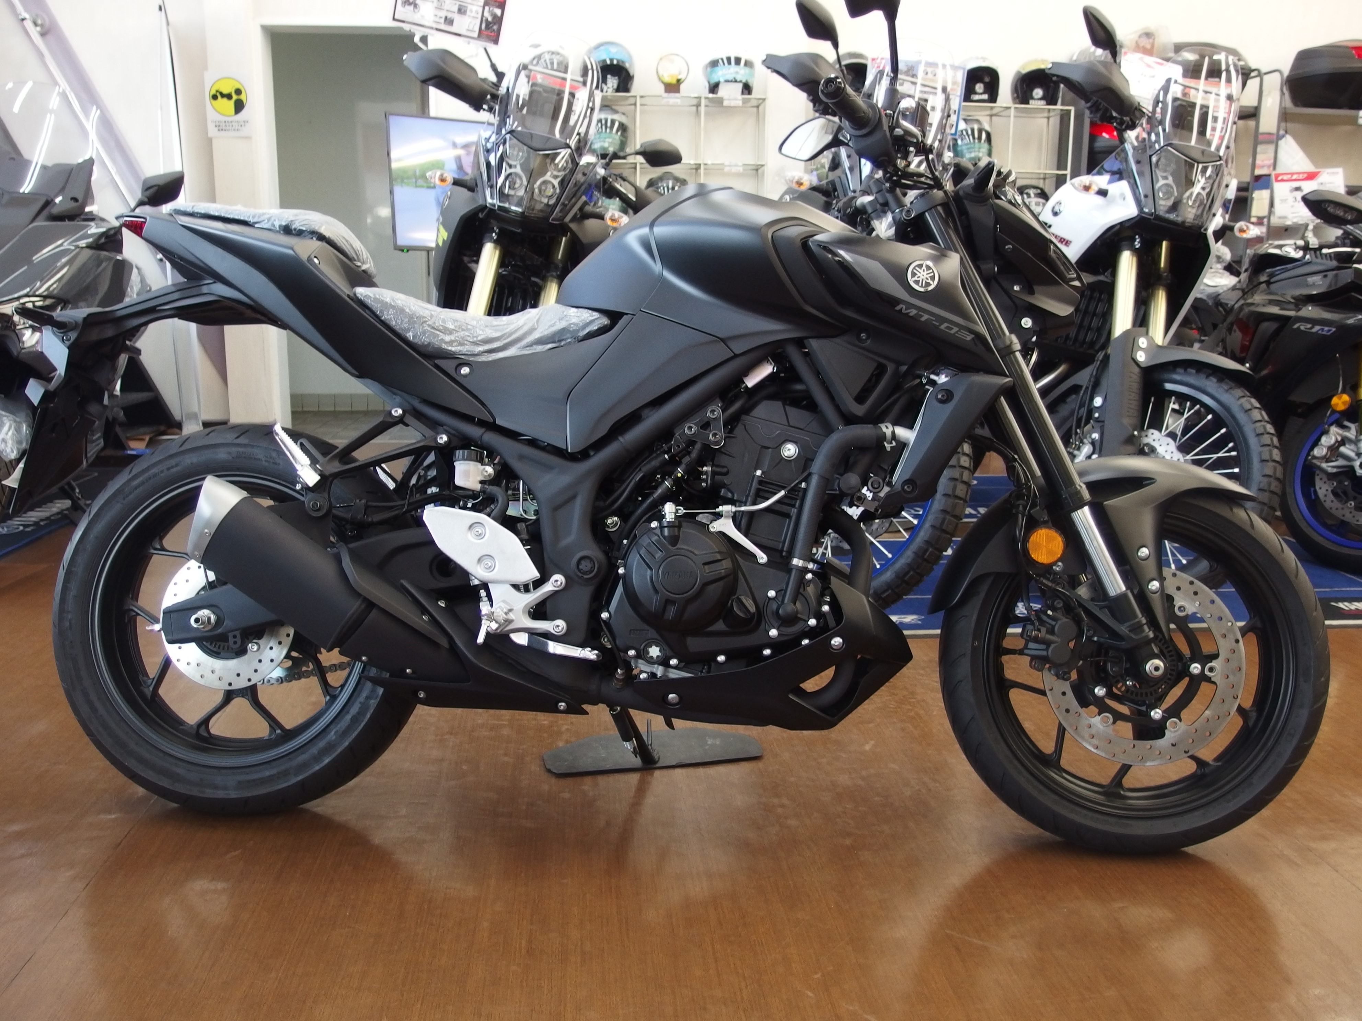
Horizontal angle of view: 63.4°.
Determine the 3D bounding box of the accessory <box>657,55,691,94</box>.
[{"bbox_3d":[-0.043,-2.347,5.920,0.175,0.215,0.090,0,11,-6],"label":"accessory"}]

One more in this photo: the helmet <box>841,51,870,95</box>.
[{"bbox_3d":[0.979,-2.390,6.050,0.250,0.260,0.320,-1,11,-8],"label":"helmet"}]

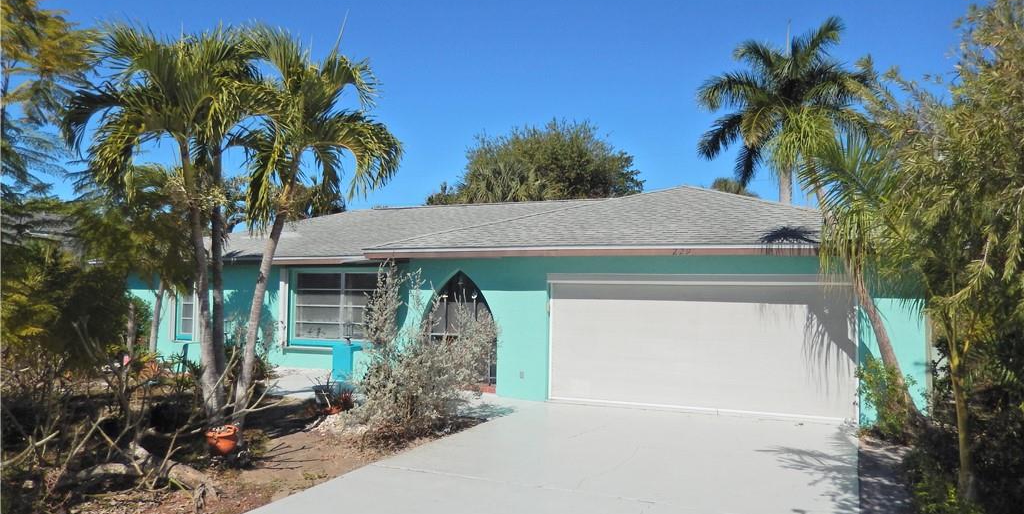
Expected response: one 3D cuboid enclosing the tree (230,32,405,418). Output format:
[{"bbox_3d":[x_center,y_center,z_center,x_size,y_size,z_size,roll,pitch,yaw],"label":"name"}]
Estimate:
[{"bbox_3d":[-2.617,-0.315,9.900,2.300,5.500,2.300,0,-1,0],"label":"tree"}]

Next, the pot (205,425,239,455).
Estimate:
[{"bbox_3d":[-3.516,2.215,8.950,0.380,0.340,0.380,0,-1,0],"label":"pot"}]

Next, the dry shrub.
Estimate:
[{"bbox_3d":[-1.228,1.299,10.500,1.950,2.250,1.700,0,-1,0],"label":"dry shrub"}]

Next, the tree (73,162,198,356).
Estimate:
[{"bbox_3d":[-7.820,0.260,15.400,2.550,4.400,2.500,0,-1,0],"label":"tree"}]

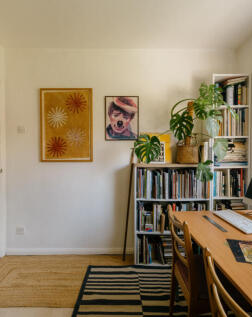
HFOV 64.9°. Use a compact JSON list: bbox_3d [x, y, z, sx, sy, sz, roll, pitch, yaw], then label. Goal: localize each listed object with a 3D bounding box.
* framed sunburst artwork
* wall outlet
[{"bbox_3d":[-0.695,-0.393,2.312,0.612,0.855,0.026,0,0,-1],"label":"framed sunburst artwork"},{"bbox_3d":[-1.239,0.847,2.320,0.089,0.088,0.012,0,0,-1],"label":"wall outlet"}]

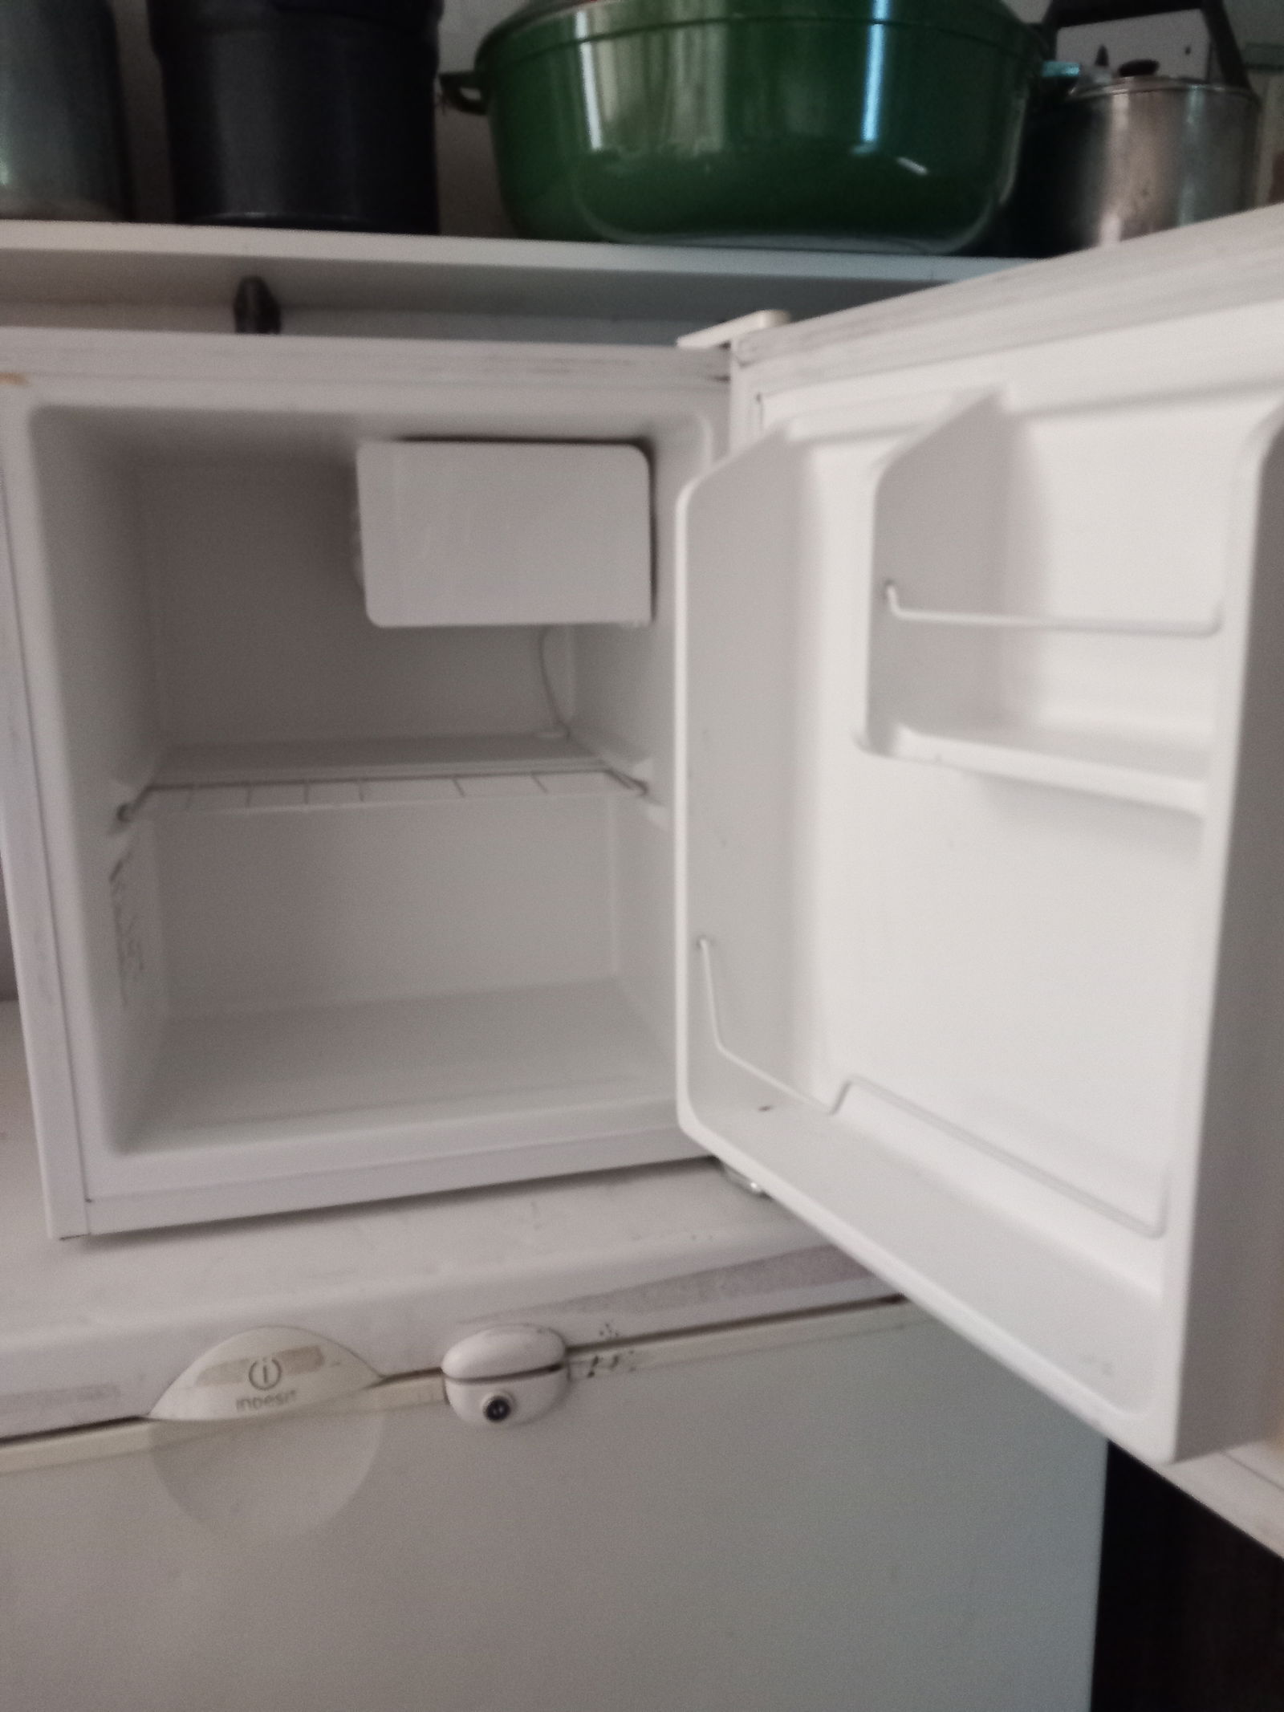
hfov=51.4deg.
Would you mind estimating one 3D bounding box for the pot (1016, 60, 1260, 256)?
[{"bbox_3d":[0.420,-0.582,1.140,0.195,0.165,0.195,-1,13,0],"label":"pot"}]

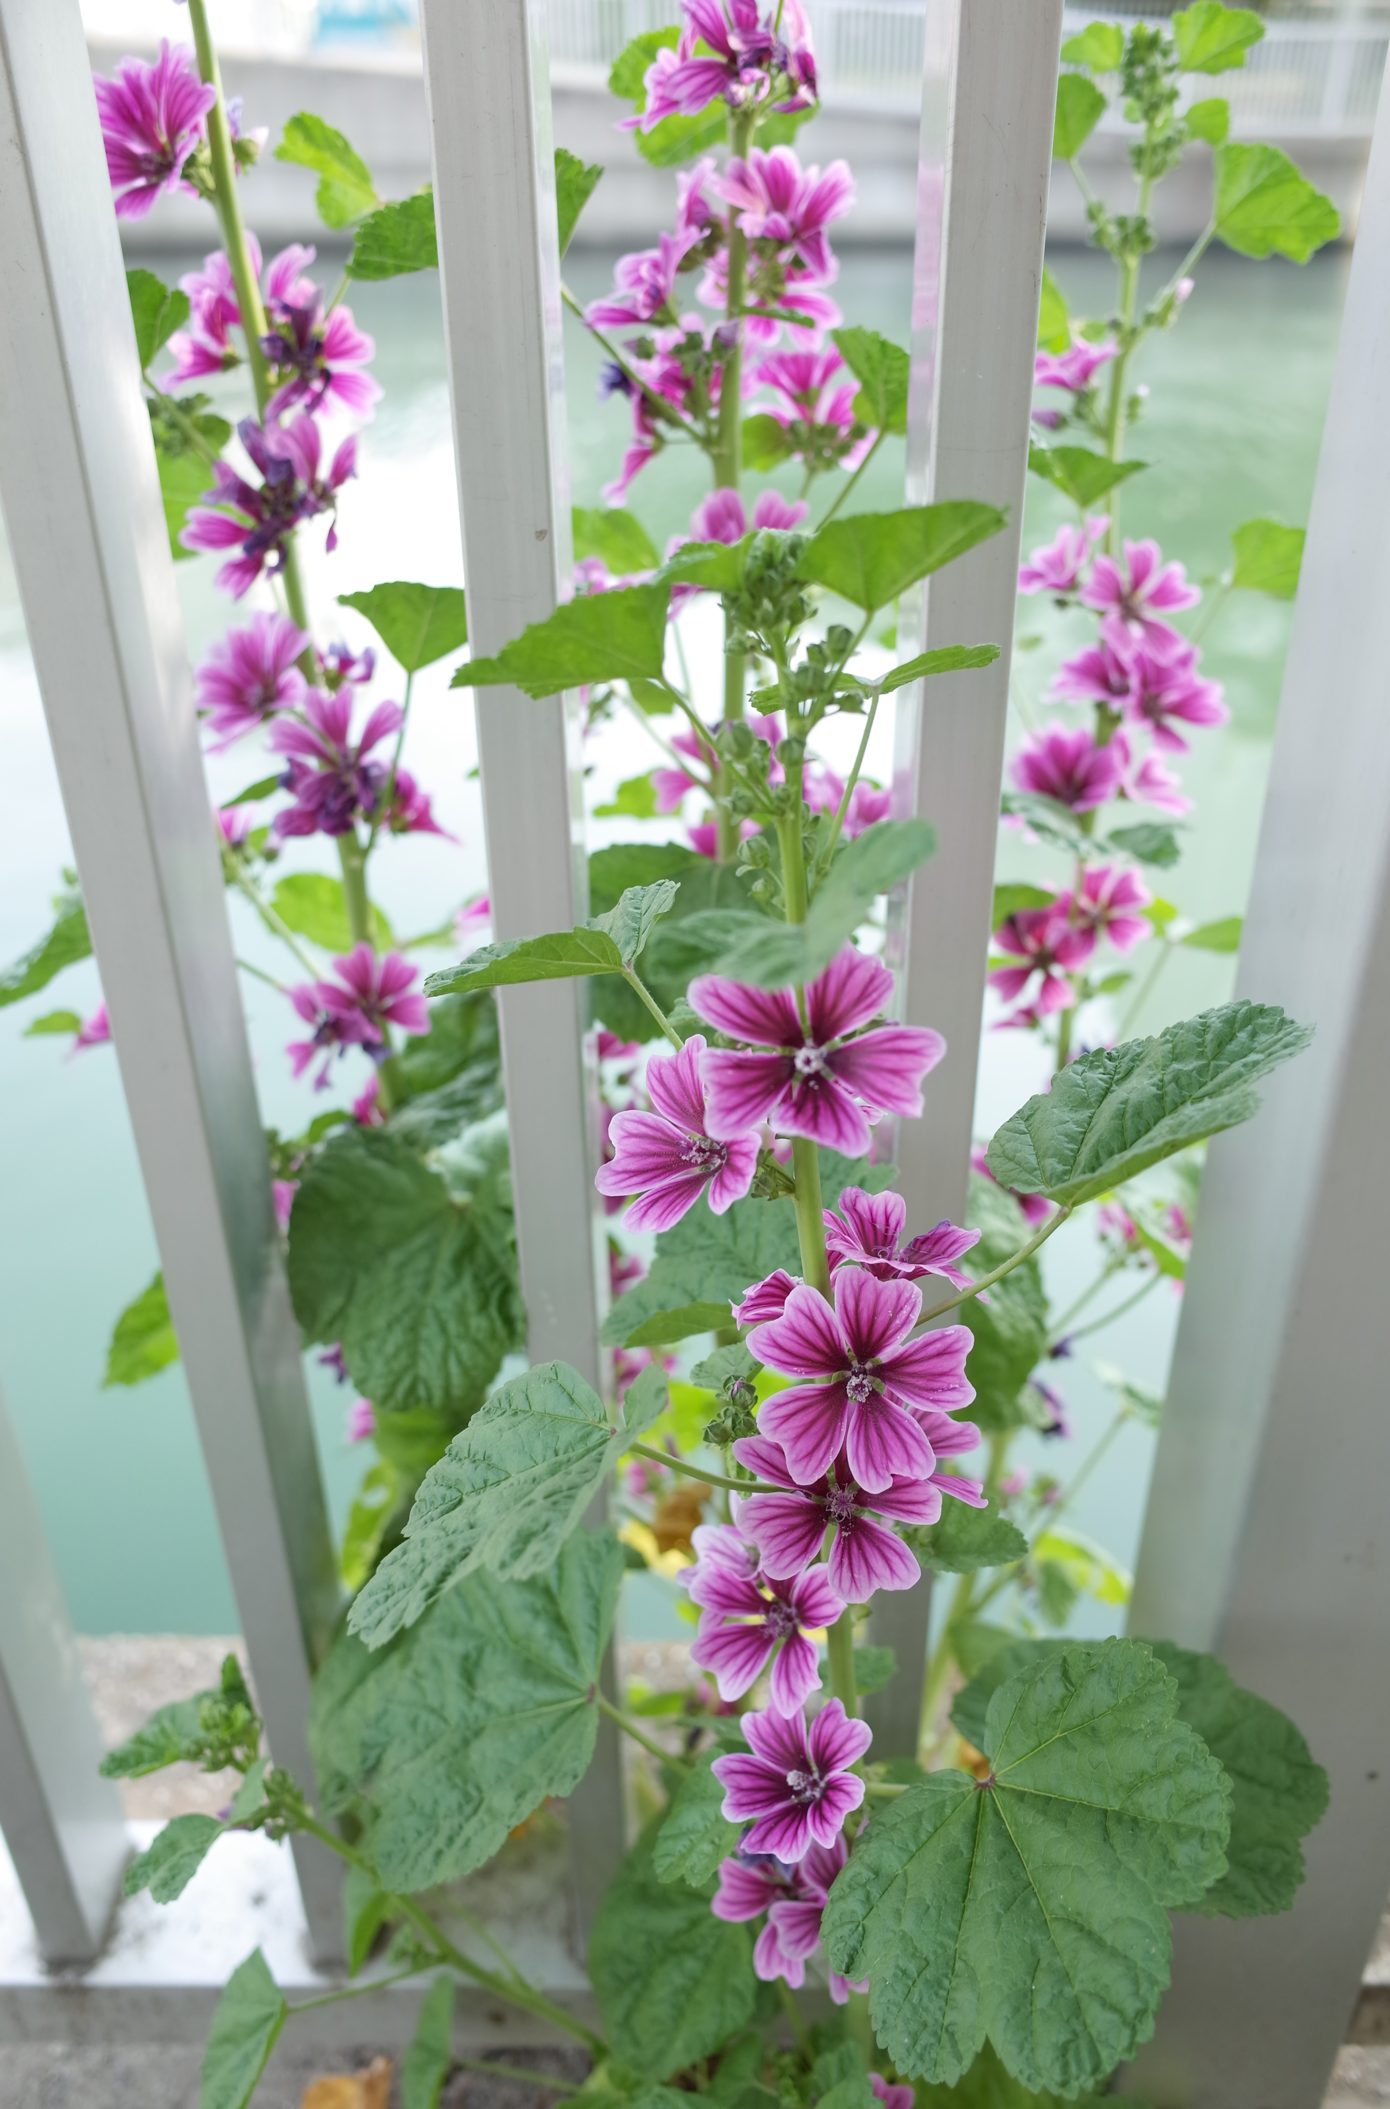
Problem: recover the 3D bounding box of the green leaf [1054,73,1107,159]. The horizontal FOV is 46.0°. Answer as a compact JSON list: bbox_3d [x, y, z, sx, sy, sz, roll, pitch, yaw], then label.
[{"bbox_3d":[0.137,-0.344,0.600,0.033,0.033,0.012,5,30,10],"label":"green leaf"}]

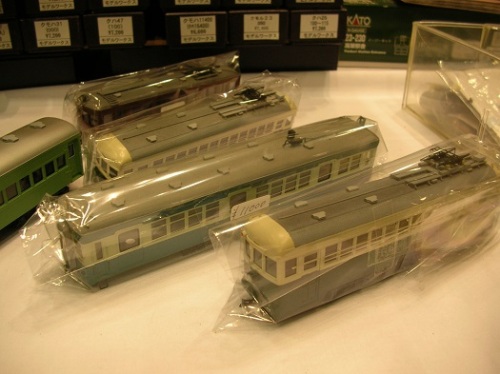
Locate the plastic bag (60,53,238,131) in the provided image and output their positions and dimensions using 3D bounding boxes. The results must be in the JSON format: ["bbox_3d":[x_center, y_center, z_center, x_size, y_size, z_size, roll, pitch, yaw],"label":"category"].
[{"bbox_3d":[-0.070,-0.069,0.411,0.041,0.049,0.154,22,33,36],"label":"plastic bag"}]

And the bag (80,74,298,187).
[{"bbox_3d":[-0.031,-0.030,0.333,0.042,0.049,0.160,25,35,39],"label":"bag"}]

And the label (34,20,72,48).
[{"bbox_3d":[-0.217,-0.169,0.557,0.036,0.028,0.001,-3,27,-9],"label":"label"}]

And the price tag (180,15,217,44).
[{"bbox_3d":[-0.058,-0.175,0.563,0.040,0.028,0.001,-3,27,-9],"label":"price tag"}]

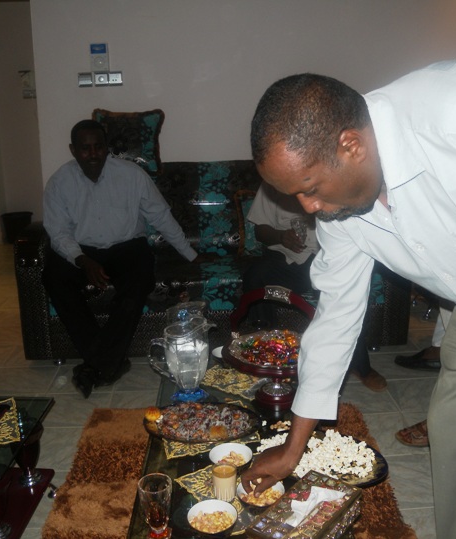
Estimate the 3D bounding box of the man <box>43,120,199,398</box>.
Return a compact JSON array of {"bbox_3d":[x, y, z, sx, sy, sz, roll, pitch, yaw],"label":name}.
[{"bbox_3d":[-0.513,-0.106,2.842,0.840,1.200,0.820,-3,15,-9],"label":"man"}]

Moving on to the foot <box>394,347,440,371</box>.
[{"bbox_3d":[0.973,0.423,2.894,0.270,0.100,0.100,1,15,8],"label":"foot"}]

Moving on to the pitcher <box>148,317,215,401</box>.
[{"bbox_3d":[-0.141,0.279,1.783,0.195,0.245,0.135,-5,15,-14],"label":"pitcher"}]

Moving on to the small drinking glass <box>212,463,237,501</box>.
[{"bbox_3d":[-0.010,0.480,1.331,0.055,0.077,0.055,-2,15,-3],"label":"small drinking glass"}]

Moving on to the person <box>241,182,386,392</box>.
[{"bbox_3d":[0.386,-0.128,2.887,0.660,1.190,0.840,-2,15,-6],"label":"person"}]

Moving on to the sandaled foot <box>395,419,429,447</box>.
[{"bbox_3d":[0.783,0.604,2.216,0.270,0.100,0.100,1,15,8],"label":"sandaled foot"}]

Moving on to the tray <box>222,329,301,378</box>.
[{"bbox_3d":[0.138,0.256,1.793,0.335,0.095,0.335,-2,15,-3],"label":"tray"}]

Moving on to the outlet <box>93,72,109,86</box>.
[{"bbox_3d":[-0.763,-1.144,3.498,0.084,0.081,0.012,-2,15,-3],"label":"outlet"}]

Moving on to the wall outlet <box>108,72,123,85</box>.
[{"bbox_3d":[-0.677,-1.150,3.501,0.084,0.081,0.012,-2,15,-3],"label":"wall outlet"}]

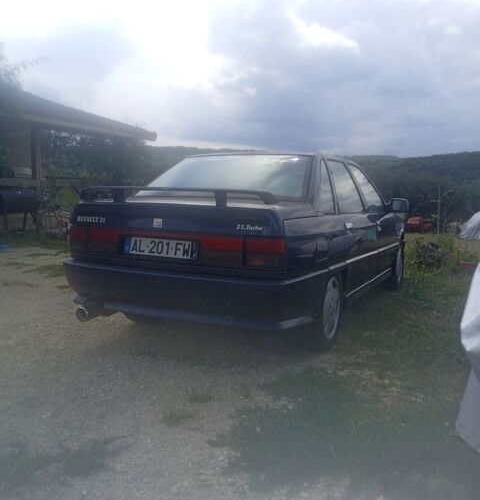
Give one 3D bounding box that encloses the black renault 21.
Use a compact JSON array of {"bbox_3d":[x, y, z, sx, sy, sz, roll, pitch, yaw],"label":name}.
[{"bbox_3d":[0.497,-0.150,5.020,1.750,1.400,4.500,4,7,26],"label":"black renault 21"}]

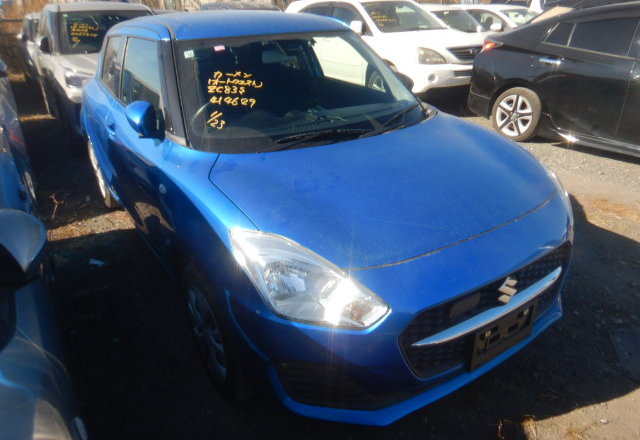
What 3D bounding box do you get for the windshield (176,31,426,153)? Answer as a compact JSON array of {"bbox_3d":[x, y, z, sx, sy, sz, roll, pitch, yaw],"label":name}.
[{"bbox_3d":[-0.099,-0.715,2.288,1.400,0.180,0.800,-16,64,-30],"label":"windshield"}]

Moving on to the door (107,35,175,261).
[{"bbox_3d":[-0.899,-0.380,2.347,0.260,1.130,1.110,-16,30,-30],"label":"door"}]

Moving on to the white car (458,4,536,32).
[{"bbox_3d":[4.870,-4.961,11.929,1.730,1.500,4.200,-16,29,-28],"label":"white car"}]

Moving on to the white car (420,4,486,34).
[{"bbox_3d":[2.682,-4.253,10.512,1.750,1.520,4.400,-16,29,-28],"label":"white car"}]

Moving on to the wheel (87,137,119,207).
[{"bbox_3d":[-1.770,-0.410,3.712,0.190,0.610,0.610,-16,30,-30],"label":"wheel"}]

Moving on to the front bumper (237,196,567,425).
[{"bbox_3d":[0.489,0.313,1.799,1.690,0.630,0.600,-16,30,-30],"label":"front bumper"}]

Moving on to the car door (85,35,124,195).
[{"bbox_3d":[-1.444,-0.733,3.081,0.260,1.110,0.920,-16,30,-30],"label":"car door"}]

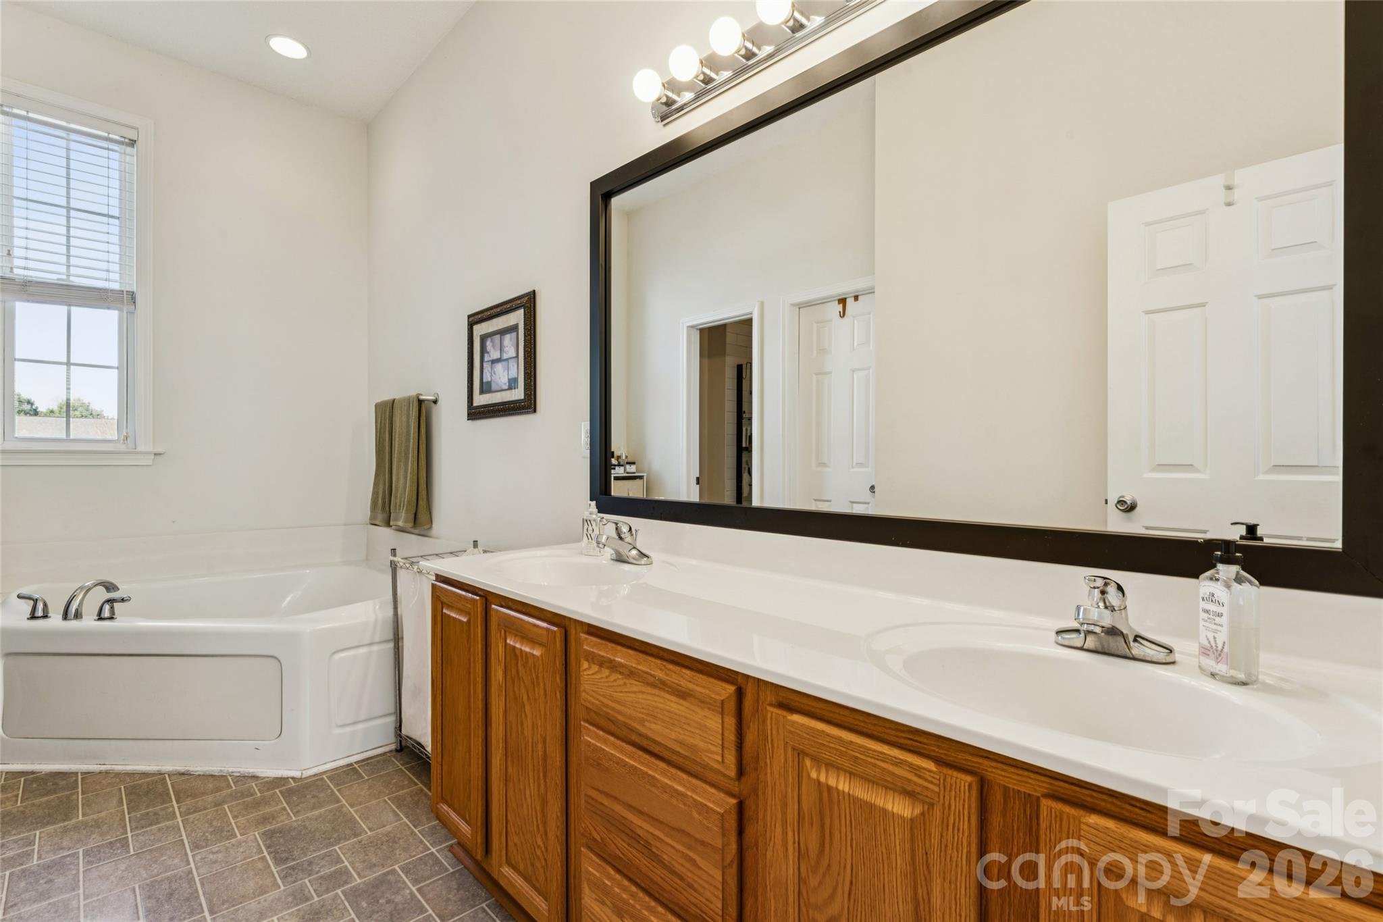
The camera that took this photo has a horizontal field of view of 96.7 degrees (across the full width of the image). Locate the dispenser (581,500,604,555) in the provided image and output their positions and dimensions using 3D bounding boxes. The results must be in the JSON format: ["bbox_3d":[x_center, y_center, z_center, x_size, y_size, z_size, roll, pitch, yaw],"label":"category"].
[{"bbox_3d":[-0.281,0.195,1.776,0.057,0.156,0.042,0,0,34],"label":"dispenser"}]

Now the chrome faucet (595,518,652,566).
[{"bbox_3d":[-0.193,0.209,1.611,0.148,0.134,0.152,0,0,44],"label":"chrome faucet"}]

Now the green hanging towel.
[{"bbox_3d":[-1.439,0.010,3.020,0.565,0.630,0.115,0,0,44],"label":"green hanging towel"}]

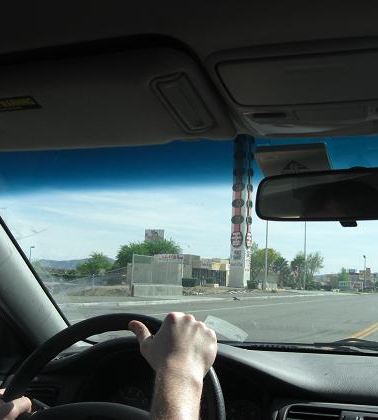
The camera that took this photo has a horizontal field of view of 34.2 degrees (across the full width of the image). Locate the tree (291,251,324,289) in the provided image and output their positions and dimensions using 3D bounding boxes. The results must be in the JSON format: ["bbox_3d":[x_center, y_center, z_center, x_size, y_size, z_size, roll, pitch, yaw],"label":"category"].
[{"bbox_3d":[21.591,10.932,112.000,5.830,7.110,5.540,0,-7,22],"label":"tree"}]

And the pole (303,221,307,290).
[{"bbox_3d":[19.900,7.089,105.000,0.300,13.300,0.300,0,-7,22],"label":"pole"}]

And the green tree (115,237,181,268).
[{"bbox_3d":[-5.941,7.086,88.000,9.730,6.010,7.790,0,-7,22],"label":"green tree"}]

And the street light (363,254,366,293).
[{"bbox_3d":[41.398,14.979,145.000,0.500,9.000,0.500,0,-7,22],"label":"street light"}]

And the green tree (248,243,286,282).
[{"bbox_3d":[14.873,10.196,115.000,7.110,8.230,6.400,0,-7,22],"label":"green tree"}]

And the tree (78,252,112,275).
[{"bbox_3d":[-13.385,8.017,88.000,5.150,3.870,4.640,0,-7,22],"label":"tree"}]

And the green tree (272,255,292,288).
[{"bbox_3d":[16.854,11.206,112.000,3.640,6.190,3.460,0,-7,22],"label":"green tree"}]

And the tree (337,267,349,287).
[{"bbox_3d":[41.471,18.119,165.000,3.220,5.910,3.060,0,-7,22],"label":"tree"}]

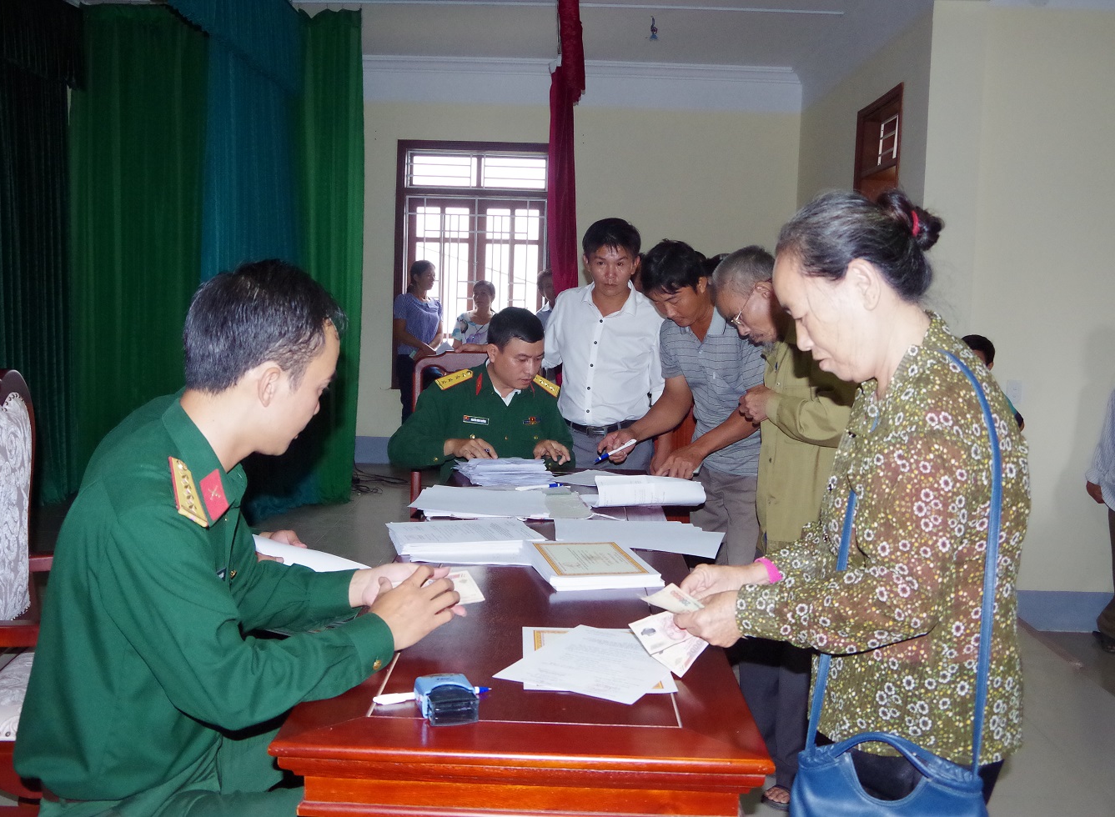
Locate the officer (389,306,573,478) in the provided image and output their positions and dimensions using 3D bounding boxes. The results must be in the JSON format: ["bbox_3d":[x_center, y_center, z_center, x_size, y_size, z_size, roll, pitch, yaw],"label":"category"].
[{"bbox_3d":[-0.248,0.292,3.601,0.620,1.270,0.720,1,6,-5],"label":"officer"}]

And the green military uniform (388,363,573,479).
[{"bbox_3d":[-0.243,0.146,3.606,0.620,0.620,0.500,1,6,-5],"label":"green military uniform"}]

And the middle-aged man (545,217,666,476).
[{"bbox_3d":[0.158,0.141,3.632,0.460,1.590,0.320,3,6,15],"label":"middle-aged man"}]

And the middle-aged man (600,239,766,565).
[{"bbox_3d":[0.445,0.253,3.117,0.480,1.490,0.550,7,8,43],"label":"middle-aged man"}]

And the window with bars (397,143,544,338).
[{"bbox_3d":[-0.628,-1.116,8.027,1.185,1.780,0.150,2,6,0],"label":"window with bars"}]

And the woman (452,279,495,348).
[{"bbox_3d":[-0.538,-0.205,7.524,0.450,1.420,0.420,3,6,9],"label":"woman"}]

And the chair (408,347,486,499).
[{"bbox_3d":[-0.236,0.370,3.586,0.480,1.100,0.520,1,6,-11],"label":"chair"}]

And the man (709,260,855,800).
[{"bbox_3d":[0.586,0.310,2.750,0.460,1.460,0.480,-2,7,-32],"label":"man"}]

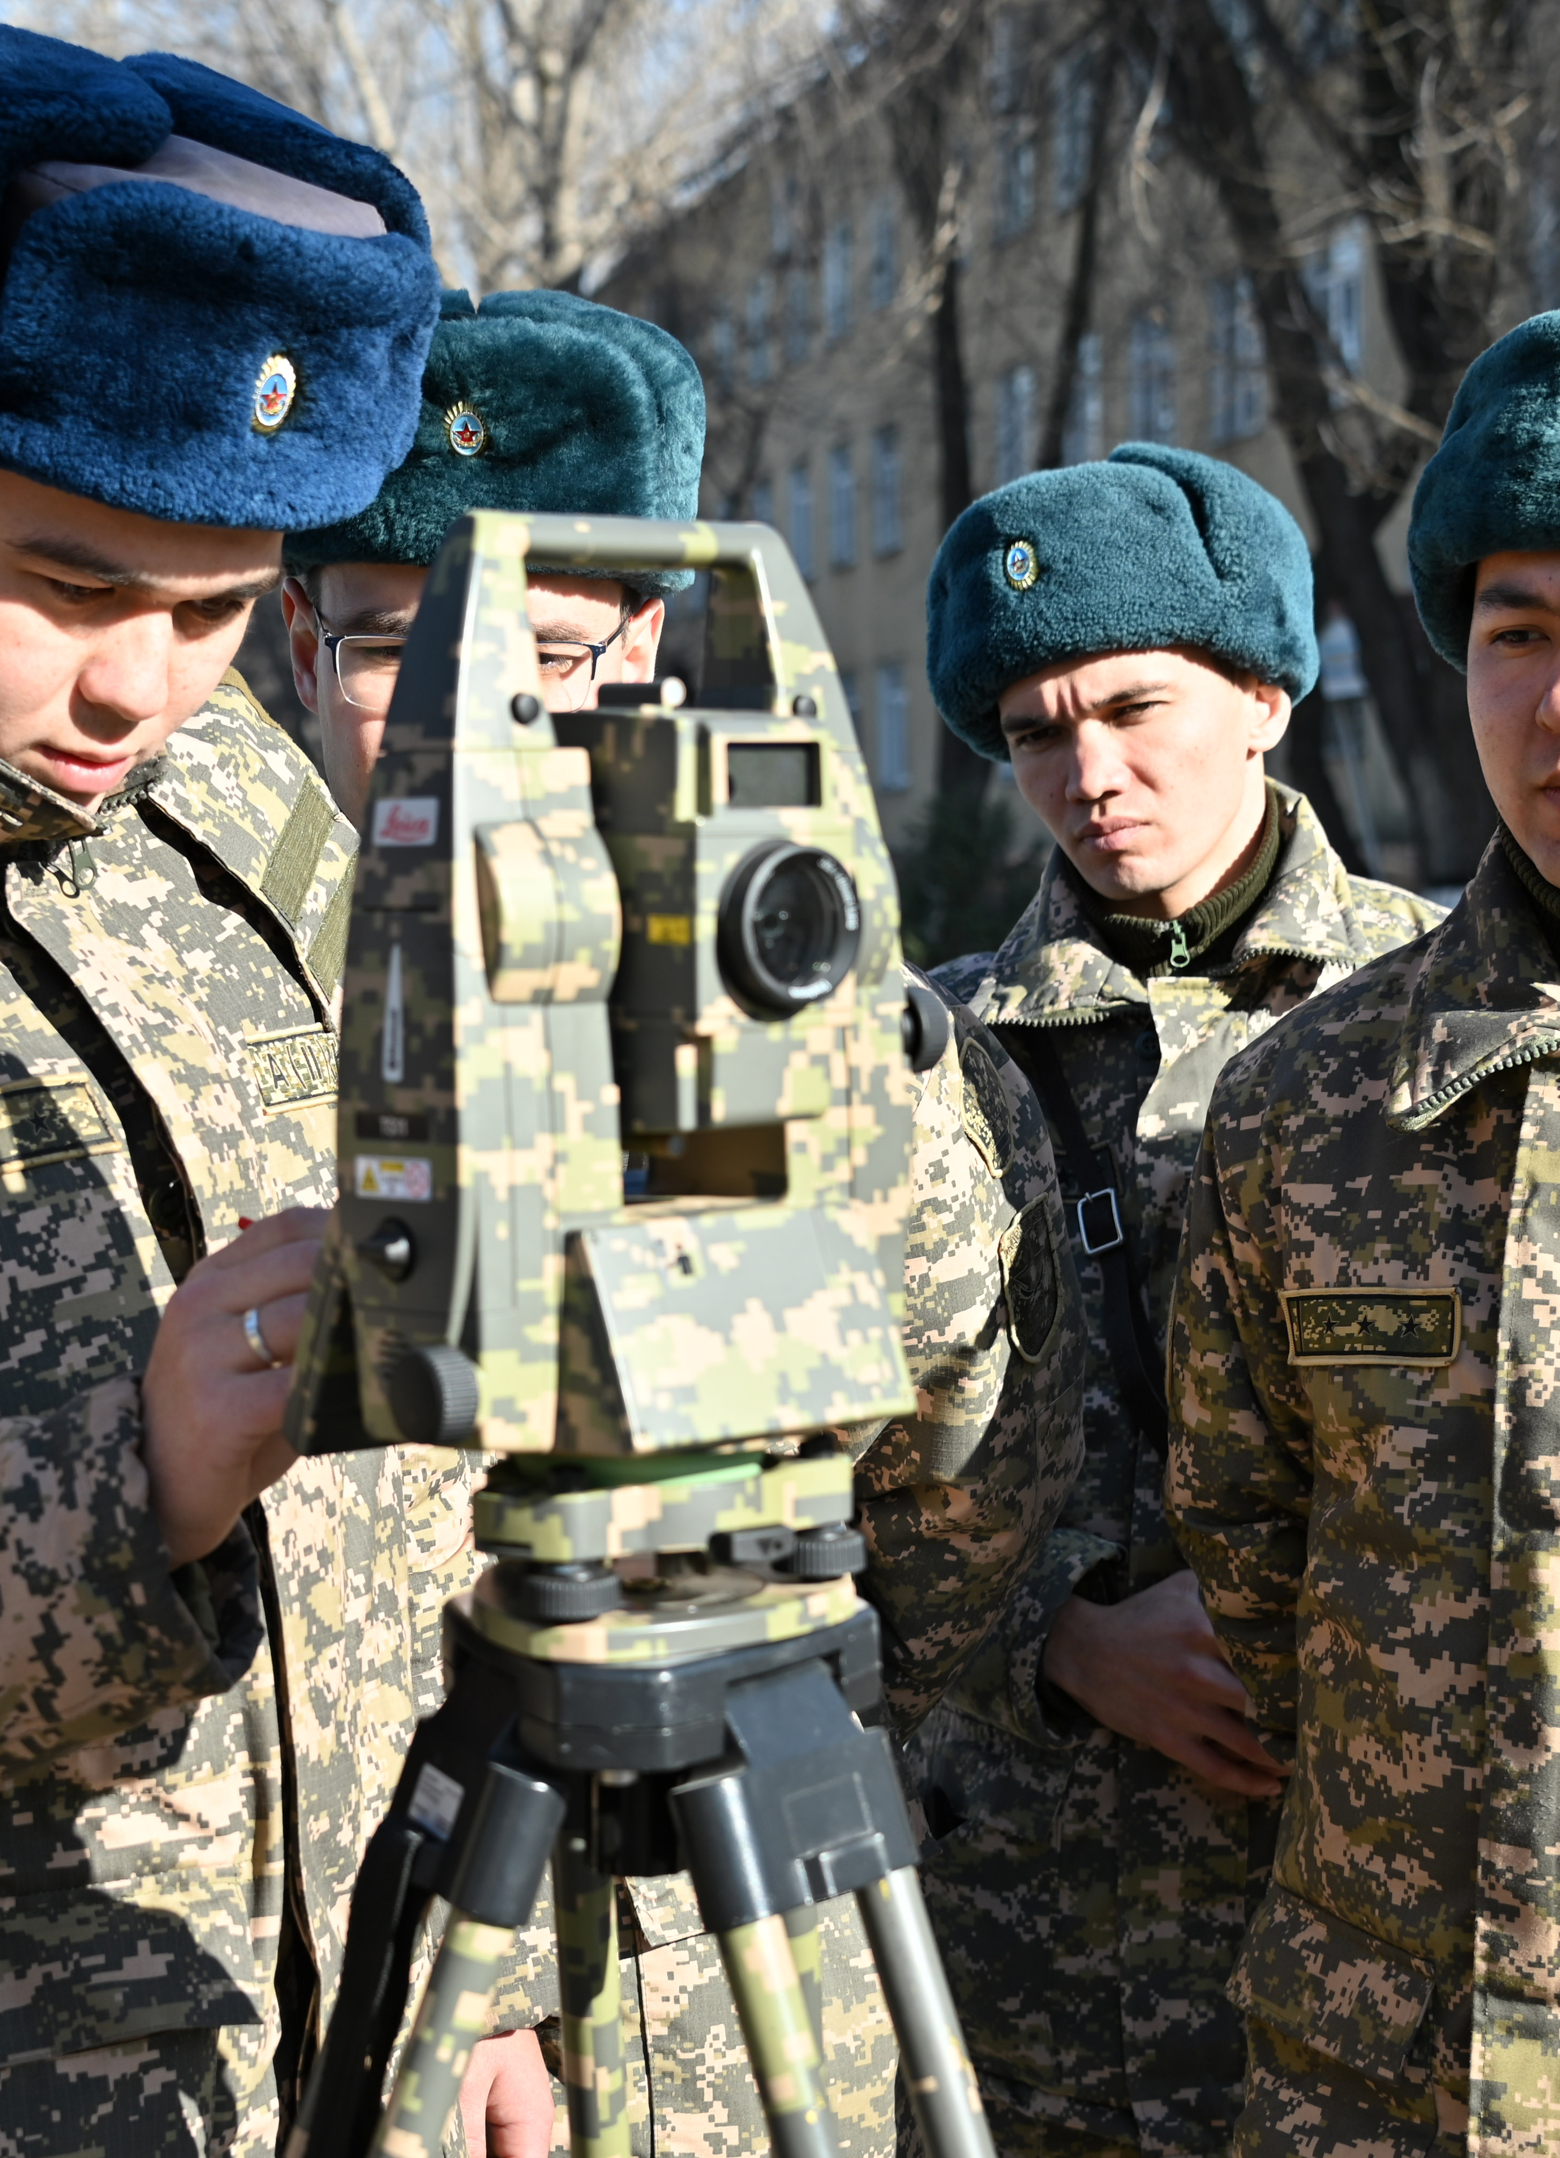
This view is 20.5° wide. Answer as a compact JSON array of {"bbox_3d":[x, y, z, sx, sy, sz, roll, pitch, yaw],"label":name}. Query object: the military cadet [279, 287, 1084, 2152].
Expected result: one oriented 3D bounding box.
[{"bbox_3d":[-0.075,0.494,2.350,0.530,1.840,0.360,0,3,2],"label":"military cadet"}]

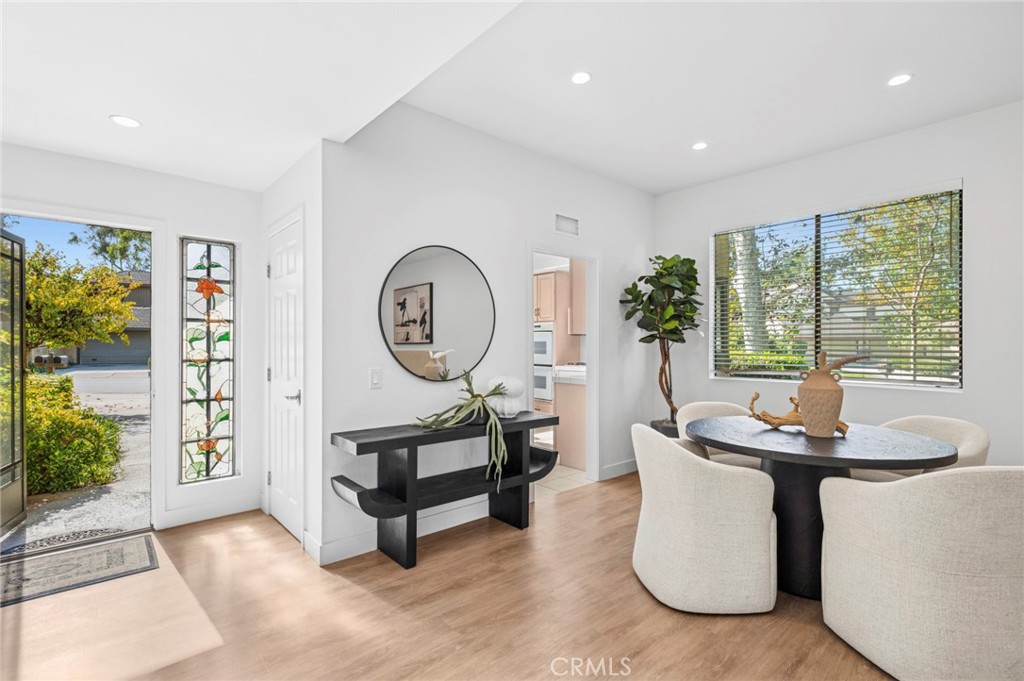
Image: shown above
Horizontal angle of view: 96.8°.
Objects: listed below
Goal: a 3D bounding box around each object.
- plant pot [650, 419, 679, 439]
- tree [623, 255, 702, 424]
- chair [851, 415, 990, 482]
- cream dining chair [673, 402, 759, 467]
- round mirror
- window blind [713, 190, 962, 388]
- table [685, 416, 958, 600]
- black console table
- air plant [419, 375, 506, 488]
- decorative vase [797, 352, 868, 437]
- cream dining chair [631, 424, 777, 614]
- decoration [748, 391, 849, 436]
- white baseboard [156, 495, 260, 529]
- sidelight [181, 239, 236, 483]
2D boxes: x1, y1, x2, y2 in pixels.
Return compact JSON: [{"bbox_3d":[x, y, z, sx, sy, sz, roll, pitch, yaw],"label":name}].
[{"bbox_3d":[1.530,1.039,4.250,0.420,0.520,0.420,0,0,20],"label":"plant pot"},{"bbox_3d":[1.385,-0.021,4.200,0.710,1.570,0.660,0,0,18],"label":"tree"},{"bbox_3d":[2.380,0.886,2.790,0.620,0.820,0.610,0,0,-17],"label":"chair"},{"bbox_3d":[1.545,0.887,3.240,0.610,0.820,0.620,0,0,-12],"label":"cream dining chair"},{"bbox_3d":[-0.475,-0.180,3.100,0.913,0.913,0.025,0,0,-40],"label":"round mirror"},{"bbox_3d":[2.514,-0.345,3.729,0.060,1.360,1.690,0,0,-43],"label":"window blind"},{"bbox_3d":[1.626,0.901,2.534,1.210,0.770,1.210,0,0,-8],"label":"table"},{"bbox_3d":[-0.346,0.925,3.002,1.500,0.745,0.360,0,0,-39],"label":"black console table"},{"bbox_3d":[-0.318,0.587,2.935,0.580,0.740,0.340,0,0,-40],"label":"air plant"},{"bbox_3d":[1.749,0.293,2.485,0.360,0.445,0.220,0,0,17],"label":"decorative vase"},{"bbox_3d":[0.980,0.880,2.445,0.615,0.810,0.610,0,0,-6],"label":"cream dining chair"},{"bbox_3d":[1.655,0.416,2.625,0.200,0.200,0.490,0,0,-38],"label":"decoration"},{"bbox_3d":[-2.182,1.233,3.306,0.635,0.110,0.018,0,0,-40],"label":"white baseboard"},{"bbox_3d":[-2.247,0.149,3.363,0.345,1.765,0.050,0,0,-40],"label":"sidelight"}]

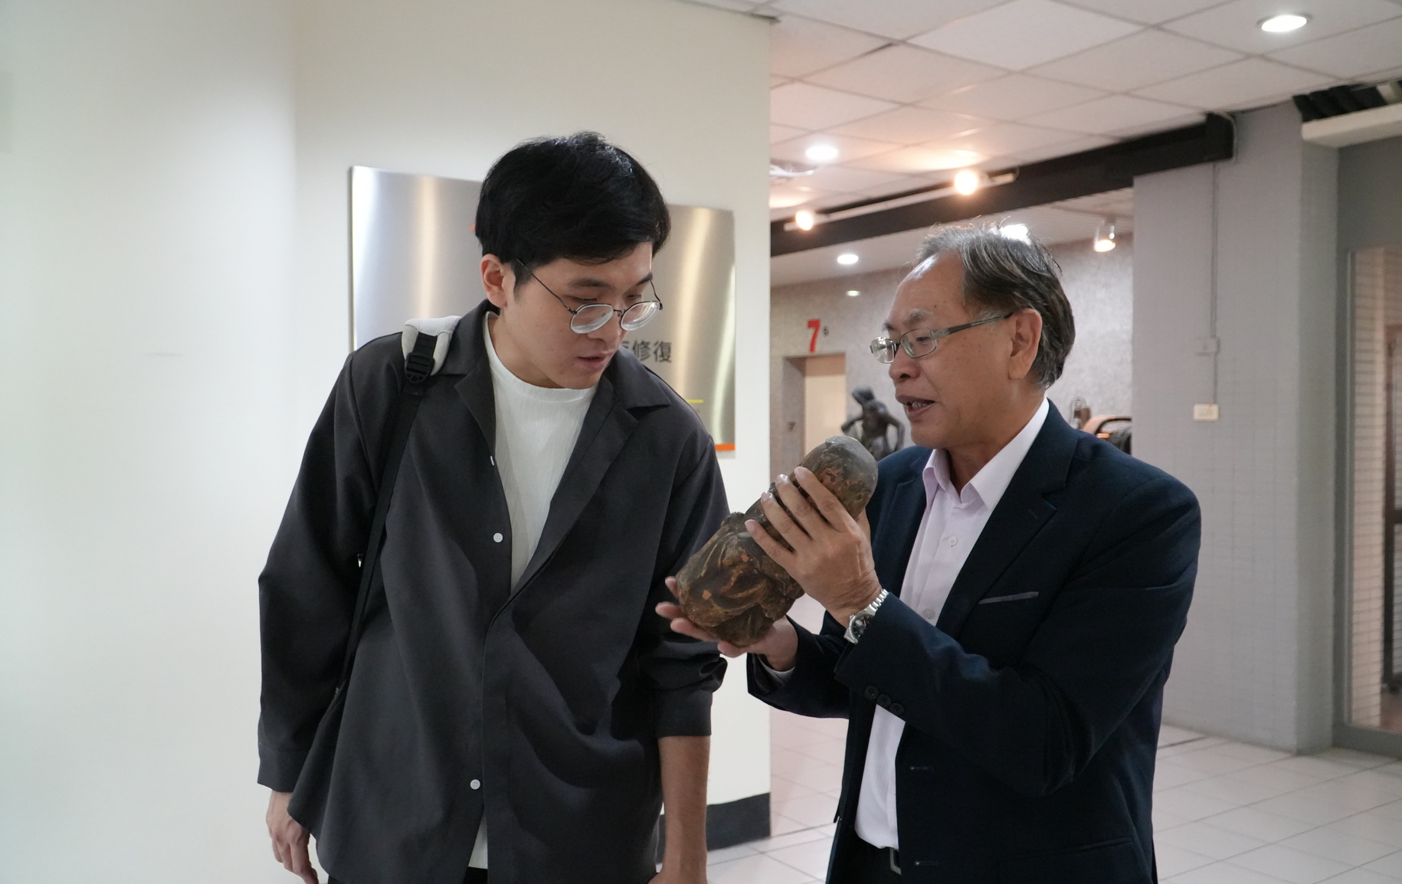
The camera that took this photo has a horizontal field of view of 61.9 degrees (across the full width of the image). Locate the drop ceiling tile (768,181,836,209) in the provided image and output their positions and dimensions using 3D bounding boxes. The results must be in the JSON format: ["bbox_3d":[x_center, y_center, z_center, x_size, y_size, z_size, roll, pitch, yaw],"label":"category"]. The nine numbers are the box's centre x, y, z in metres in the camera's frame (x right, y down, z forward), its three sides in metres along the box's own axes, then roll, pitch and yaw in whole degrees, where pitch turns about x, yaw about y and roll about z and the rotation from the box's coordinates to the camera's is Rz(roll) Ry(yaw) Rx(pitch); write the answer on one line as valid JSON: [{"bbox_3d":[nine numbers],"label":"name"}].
[{"bbox_3d":[0.489,-1.538,7.230,0.600,0.020,0.600,-1,2,-33],"label":"drop ceiling tile"}]

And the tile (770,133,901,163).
[{"bbox_3d":[0.640,-1.489,5.891,0.600,0.020,0.600,-1,2,-33],"label":"tile"}]

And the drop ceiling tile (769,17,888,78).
[{"bbox_3d":[0.285,-1.431,4.224,0.600,0.020,0.600,-1,2,-33],"label":"drop ceiling tile"}]

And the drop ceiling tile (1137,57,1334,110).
[{"bbox_3d":[2.130,-1.445,4.708,0.603,0.020,0.603,-1,2,-33],"label":"drop ceiling tile"}]

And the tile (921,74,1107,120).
[{"bbox_3d":[1.295,-1.447,4.883,0.603,0.020,0.603,-1,2,-33],"label":"tile"}]

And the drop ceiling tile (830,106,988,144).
[{"bbox_3d":[0.968,-1.470,5.386,0.600,0.020,0.600,-1,2,-33],"label":"drop ceiling tile"}]

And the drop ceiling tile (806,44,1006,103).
[{"bbox_3d":[0.790,-1.438,4.554,0.603,0.020,0.603,-1,2,-33],"label":"drop ceiling tile"}]

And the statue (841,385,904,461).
[{"bbox_3d":[1.487,-0.022,10.076,0.538,0.900,0.500,0,1,8],"label":"statue"}]

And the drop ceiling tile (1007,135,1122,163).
[{"bbox_3d":[1.803,-1.486,5.928,0.170,0.020,0.600,-1,2,-33],"label":"drop ceiling tile"}]

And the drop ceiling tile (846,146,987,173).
[{"bbox_3d":[1.146,-1.499,6.220,0.600,0.020,0.600,-1,2,-33],"label":"drop ceiling tile"}]

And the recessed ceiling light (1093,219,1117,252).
[{"bbox_3d":[2.745,-1.399,7.936,0.150,0.210,0.160,0,1,19],"label":"recessed ceiling light"}]

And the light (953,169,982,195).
[{"bbox_3d":[1.423,-1.386,6.235,0.140,0.140,0.150,0,1,13],"label":"light"}]

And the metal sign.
[{"bbox_3d":[-0.417,-0.350,3.458,1.229,0.775,0.040,-1,2,-33],"label":"metal sign"}]

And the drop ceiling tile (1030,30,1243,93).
[{"bbox_3d":[1.625,-1.431,4.375,0.600,0.020,0.600,-1,2,-33],"label":"drop ceiling tile"}]

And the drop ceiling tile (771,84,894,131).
[{"bbox_3d":[0.461,-1.449,5.059,0.603,0.020,0.603,-1,2,-33],"label":"drop ceiling tile"}]

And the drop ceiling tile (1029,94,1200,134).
[{"bbox_3d":[1.802,-1.460,5.209,0.600,0.020,0.600,-1,2,-33],"label":"drop ceiling tile"}]

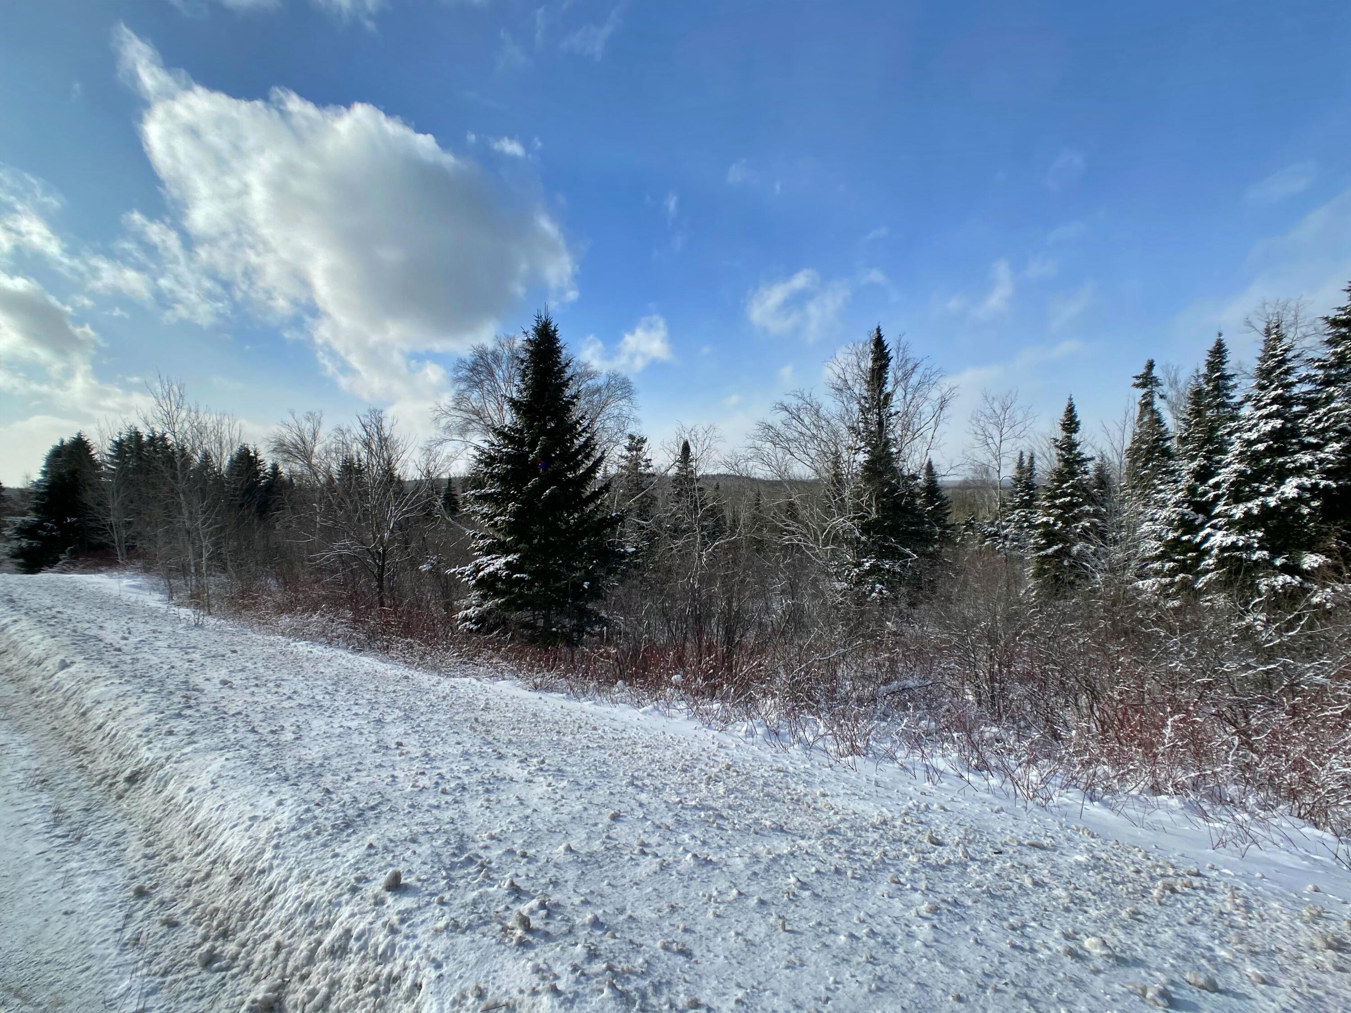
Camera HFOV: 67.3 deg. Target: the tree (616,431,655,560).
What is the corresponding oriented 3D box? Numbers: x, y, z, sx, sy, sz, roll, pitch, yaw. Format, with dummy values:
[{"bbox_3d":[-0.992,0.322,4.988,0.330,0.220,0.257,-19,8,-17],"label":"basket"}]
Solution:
[{"bbox_3d":[-1.240,-0.100,31.000,1.450,4.290,1.450,0,1,0],"label":"tree"}]

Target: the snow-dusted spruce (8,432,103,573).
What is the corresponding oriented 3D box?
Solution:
[{"bbox_3d":[-25.600,-0.090,42.000,3.600,5.990,3.600,0,1,0],"label":"snow-dusted spruce"}]

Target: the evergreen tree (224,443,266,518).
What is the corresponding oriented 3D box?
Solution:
[{"bbox_3d":[-19.500,-0.120,46.000,2.200,5.360,2.200,0,1,0],"label":"evergreen tree"}]

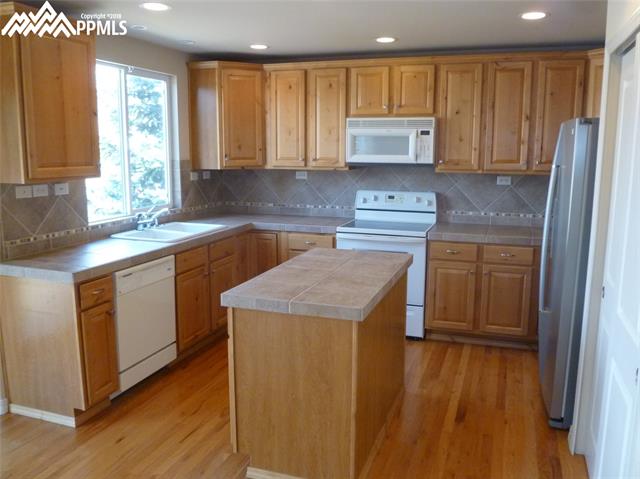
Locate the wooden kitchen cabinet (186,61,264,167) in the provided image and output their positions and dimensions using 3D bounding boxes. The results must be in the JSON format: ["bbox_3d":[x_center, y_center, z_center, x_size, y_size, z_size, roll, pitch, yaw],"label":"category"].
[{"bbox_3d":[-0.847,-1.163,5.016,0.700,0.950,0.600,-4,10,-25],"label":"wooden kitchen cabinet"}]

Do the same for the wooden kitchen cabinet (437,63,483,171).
[{"bbox_3d":[1.195,-1.015,4.390,0.357,0.880,0.330,3,9,18],"label":"wooden kitchen cabinet"}]

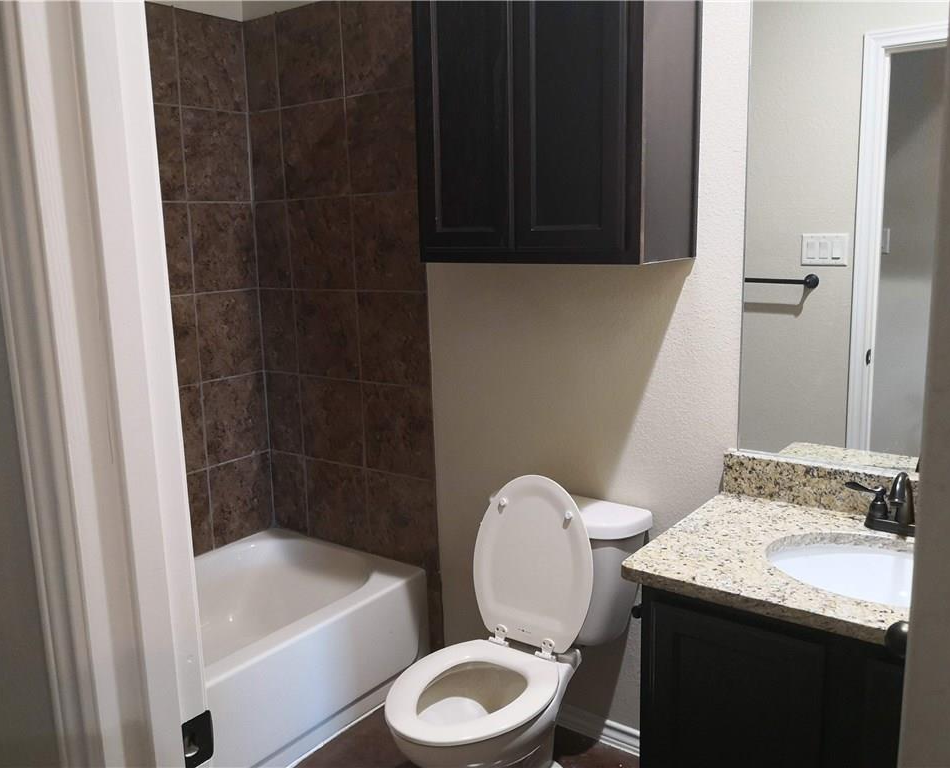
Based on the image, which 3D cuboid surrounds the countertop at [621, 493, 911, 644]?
[{"bbox_3d":[0.779,0.361,1.534,0.835,0.028,0.560,6,12,35],"label":"countertop"}]

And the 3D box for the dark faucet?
[{"bbox_3d":[0.888,0.255,1.656,0.235,0.134,0.155,6,12,35],"label":"dark faucet"}]

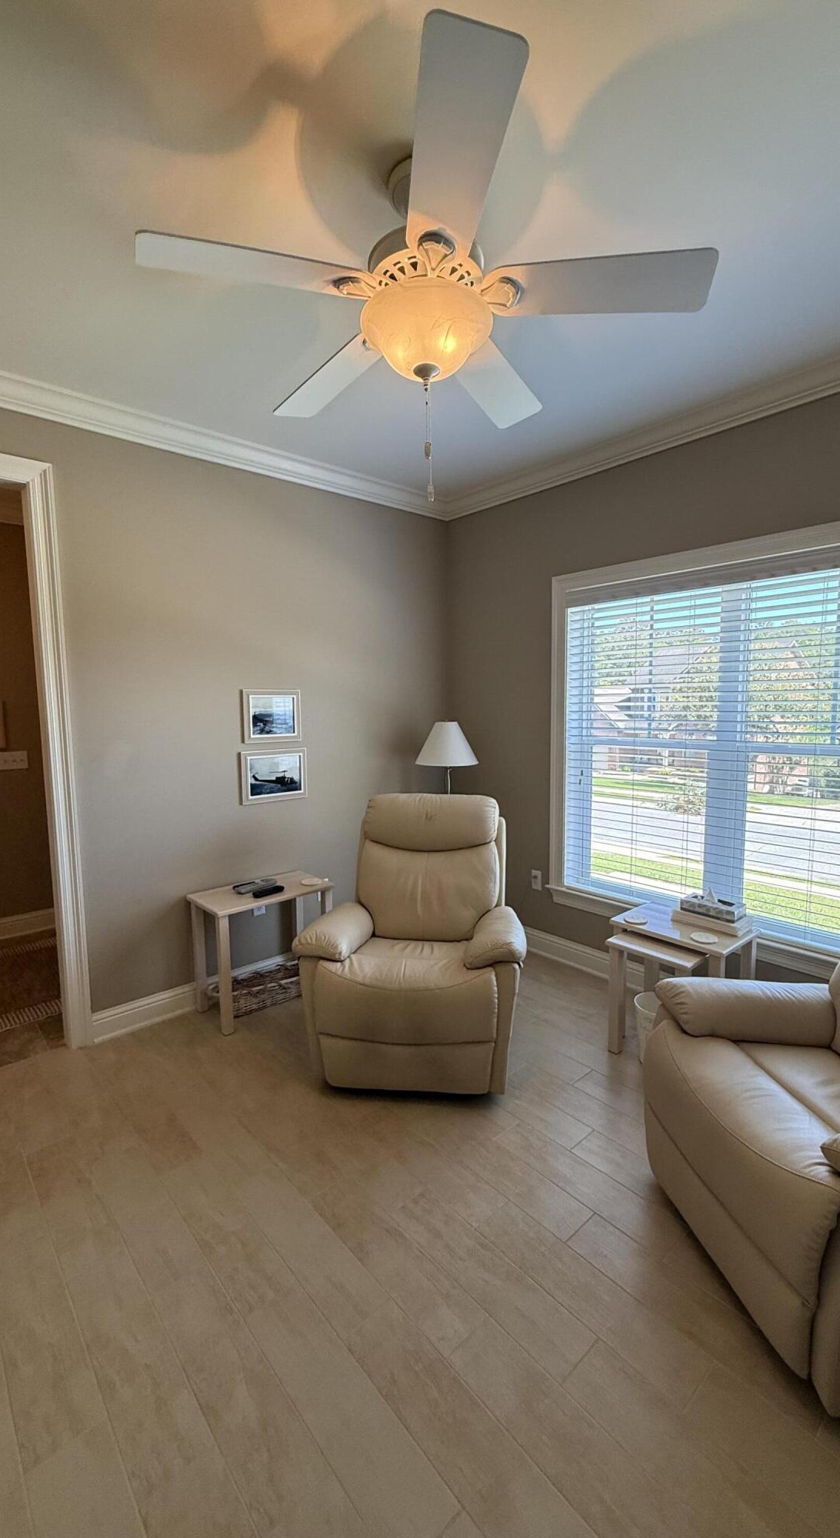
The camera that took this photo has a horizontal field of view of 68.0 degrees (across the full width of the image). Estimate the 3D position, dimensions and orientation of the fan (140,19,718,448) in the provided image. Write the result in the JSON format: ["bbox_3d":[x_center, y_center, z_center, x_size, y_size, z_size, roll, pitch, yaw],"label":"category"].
[{"bbox_3d":[0.017,-1.192,1.531,1.300,0.455,1.300,-6,8,-41],"label":"fan"}]

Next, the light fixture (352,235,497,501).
[{"bbox_3d":[0.020,-0.940,1.557,0.350,0.513,0.350,-1,6,0],"label":"light fixture"}]

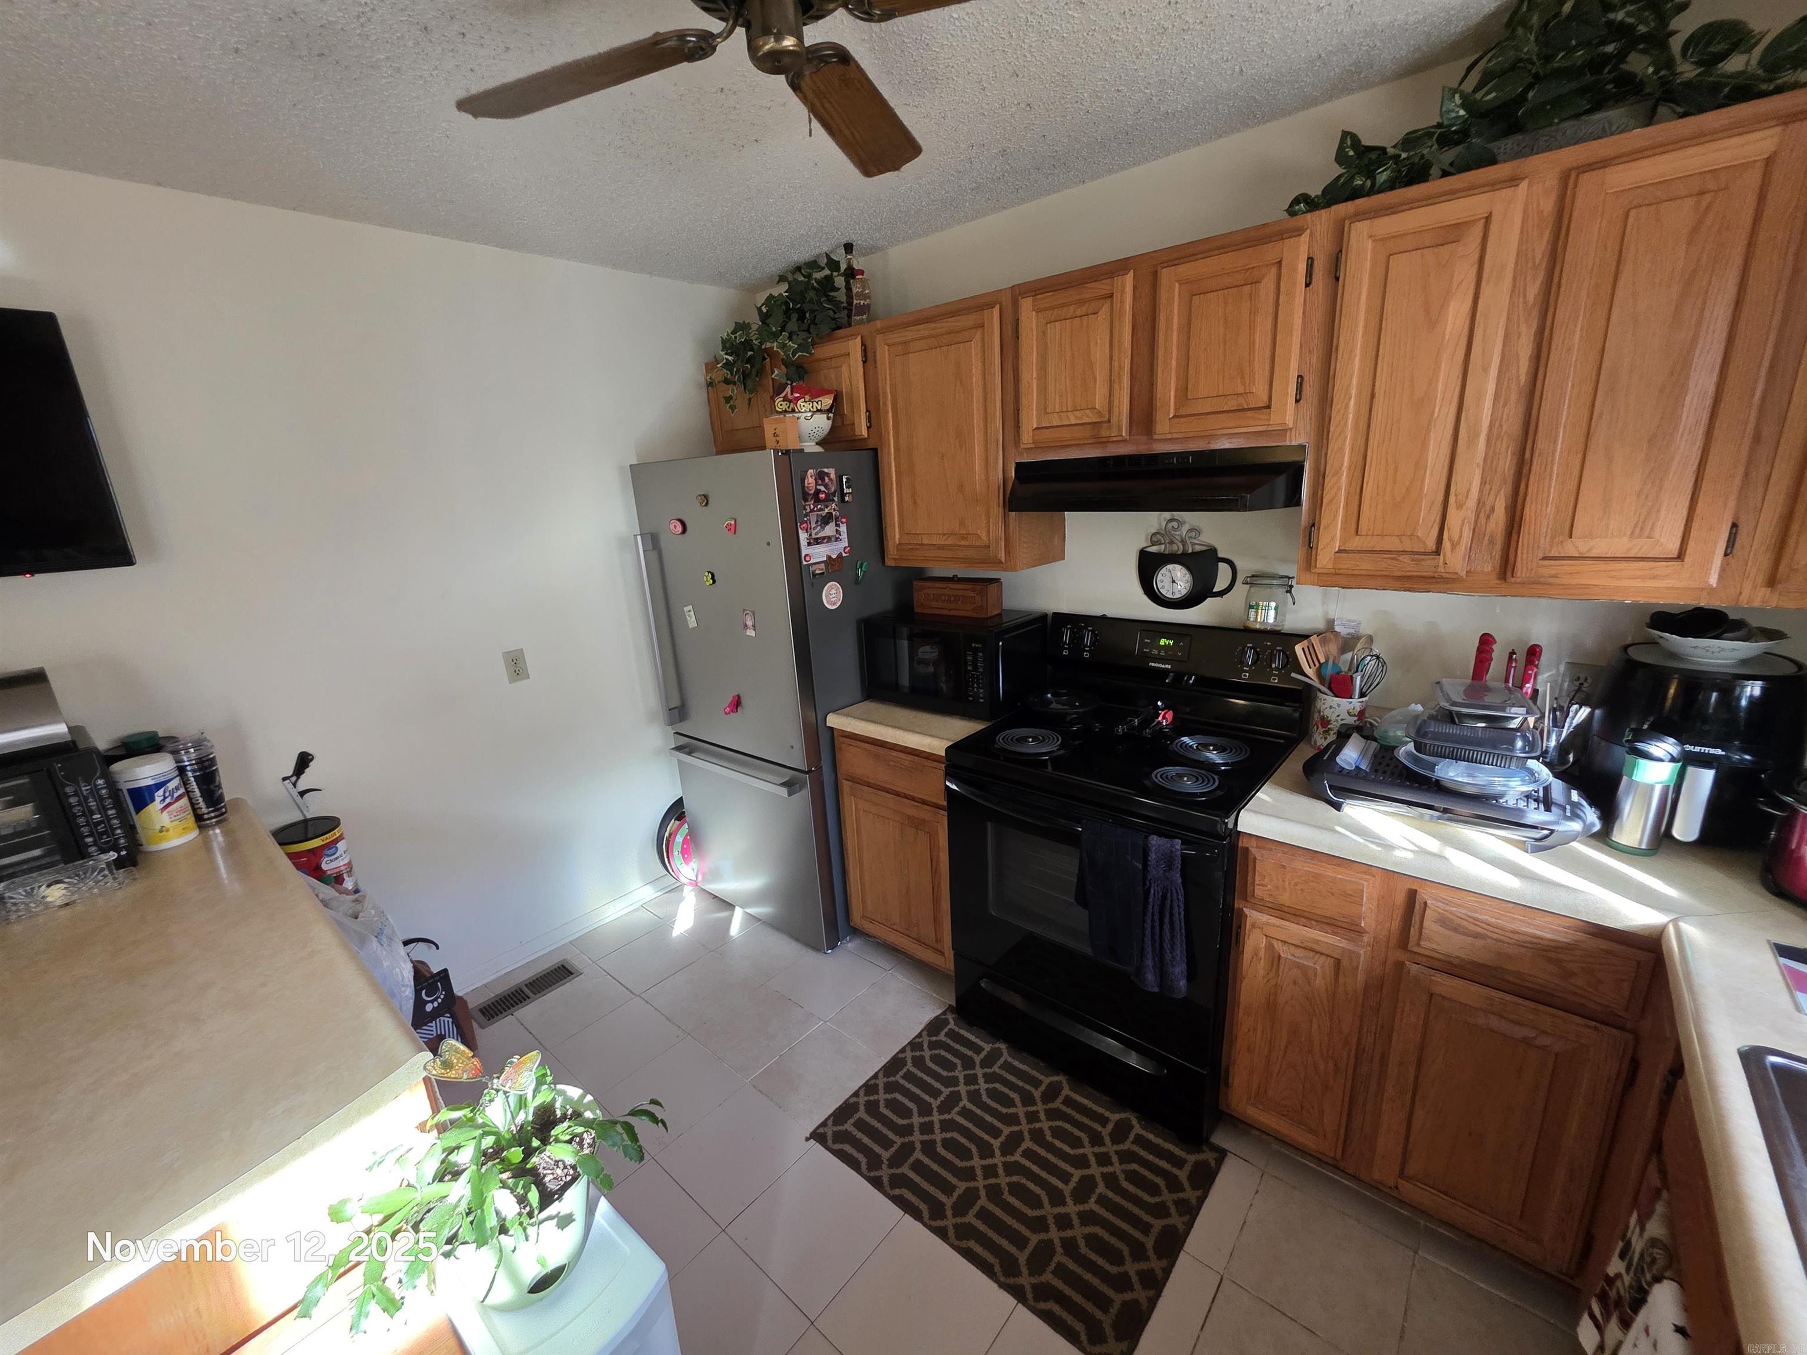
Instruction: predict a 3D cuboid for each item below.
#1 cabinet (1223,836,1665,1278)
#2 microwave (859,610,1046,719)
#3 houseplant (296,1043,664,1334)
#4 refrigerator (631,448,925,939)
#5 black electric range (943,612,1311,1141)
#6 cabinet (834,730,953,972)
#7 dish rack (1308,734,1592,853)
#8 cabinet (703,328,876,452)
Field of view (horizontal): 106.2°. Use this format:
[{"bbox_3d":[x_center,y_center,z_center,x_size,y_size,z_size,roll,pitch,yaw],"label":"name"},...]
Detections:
[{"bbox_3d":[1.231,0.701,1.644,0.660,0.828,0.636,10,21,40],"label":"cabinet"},{"bbox_3d":[0.185,-0.068,2.392,0.539,0.282,0.356,10,21,40],"label":"microwave"},{"bbox_3d":[-0.570,0.729,0.958,0.232,0.253,0.394,10,21,40],"label":"houseplant"},{"bbox_3d":[-0.444,0.049,2.754,0.823,1.795,0.737,10,21,40],"label":"refrigerator"},{"bbox_3d":[0.631,0.499,2.022,0.763,1.202,0.707,10,21,40],"label":"black electric range"},{"bbox_3d":[0.181,0.515,2.523,0.545,0.828,0.636,10,21,40],"label":"cabinet"},{"bbox_3d":[1.184,0.233,1.495,0.475,0.084,0.353,10,21,40],"label":"dish rack"},{"bbox_3d":[-0.357,-1.065,2.670,0.954,0.379,0.328,10,21,40],"label":"cabinet"}]

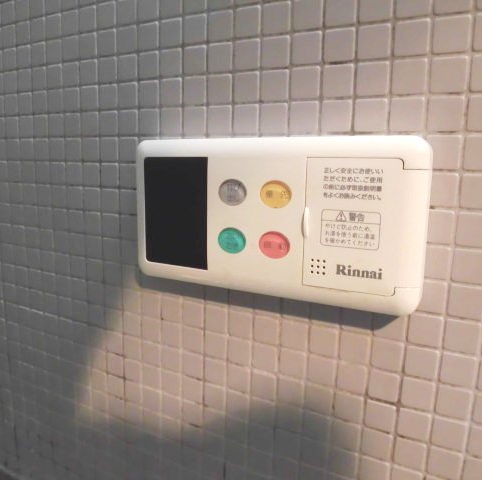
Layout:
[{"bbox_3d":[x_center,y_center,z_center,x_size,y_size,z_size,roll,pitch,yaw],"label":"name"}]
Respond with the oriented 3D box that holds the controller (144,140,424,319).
[{"bbox_3d":[0.014,-0.015,0.286,0.199,0.101,0.021,6,11,28],"label":"controller"}]

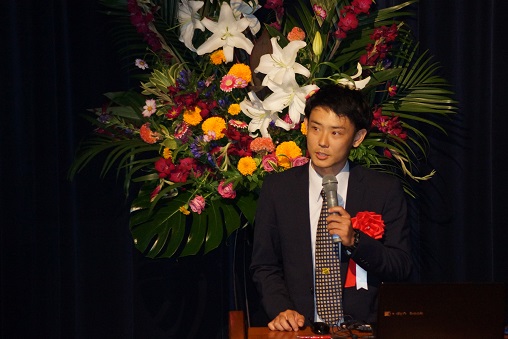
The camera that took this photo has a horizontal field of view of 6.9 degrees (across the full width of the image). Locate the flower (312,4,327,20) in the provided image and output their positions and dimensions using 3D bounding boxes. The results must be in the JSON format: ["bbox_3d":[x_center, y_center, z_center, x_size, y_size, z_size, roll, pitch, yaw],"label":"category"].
[{"bbox_3d":[0.200,-0.475,12.800,0.045,0.048,0.027,0,2,6],"label":"flower"}]

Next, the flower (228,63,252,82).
[{"bbox_3d":[-0.040,-0.280,12.450,0.071,0.065,0.044,0,-6,0],"label":"flower"}]

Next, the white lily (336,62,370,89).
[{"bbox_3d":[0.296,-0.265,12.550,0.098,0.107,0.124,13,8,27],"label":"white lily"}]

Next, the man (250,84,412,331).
[{"bbox_3d":[0.220,0.624,12.030,0.500,1.730,0.380,1,2,14],"label":"man"}]

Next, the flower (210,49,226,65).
[{"bbox_3d":[-0.105,-0.340,12.750,0.051,0.048,0.040,0,2,6],"label":"flower"}]

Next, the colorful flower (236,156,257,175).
[{"bbox_3d":[-0.019,-0.010,12.350,0.055,0.055,0.035,0,-6,0],"label":"colorful flower"}]

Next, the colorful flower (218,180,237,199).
[{"bbox_3d":[-0.078,0.060,12.400,0.053,0.053,0.044,0,-6,-9],"label":"colorful flower"}]

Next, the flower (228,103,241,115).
[{"bbox_3d":[-0.057,-0.176,12.450,0.037,0.035,0.024,0,-6,0],"label":"flower"}]

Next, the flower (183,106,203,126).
[{"bbox_3d":[-0.179,-0.157,12.450,0.056,0.057,0.035,0,-6,9],"label":"flower"}]

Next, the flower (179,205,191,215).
[{"bbox_3d":[-0.207,0.120,12.600,0.036,0.033,0.028,0,2,6],"label":"flower"}]

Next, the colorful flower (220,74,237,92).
[{"bbox_3d":[-0.076,-0.257,12.650,0.048,0.054,0.030,0,2,6],"label":"colorful flower"}]

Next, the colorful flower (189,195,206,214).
[{"bbox_3d":[-0.168,0.104,12.600,0.054,0.059,0.050,0,2,9],"label":"colorful flower"}]

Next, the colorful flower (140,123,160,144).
[{"bbox_3d":[-0.304,-0.106,12.450,0.050,0.065,0.059,0,1,-45],"label":"colorful flower"}]

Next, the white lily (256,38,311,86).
[{"bbox_3d":[0.086,-0.324,12.700,0.168,0.150,0.120,1,2,21],"label":"white lily"}]

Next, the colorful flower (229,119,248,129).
[{"bbox_3d":[-0.045,-0.133,12.400,0.059,0.023,0.056,10,21,-10],"label":"colorful flower"}]

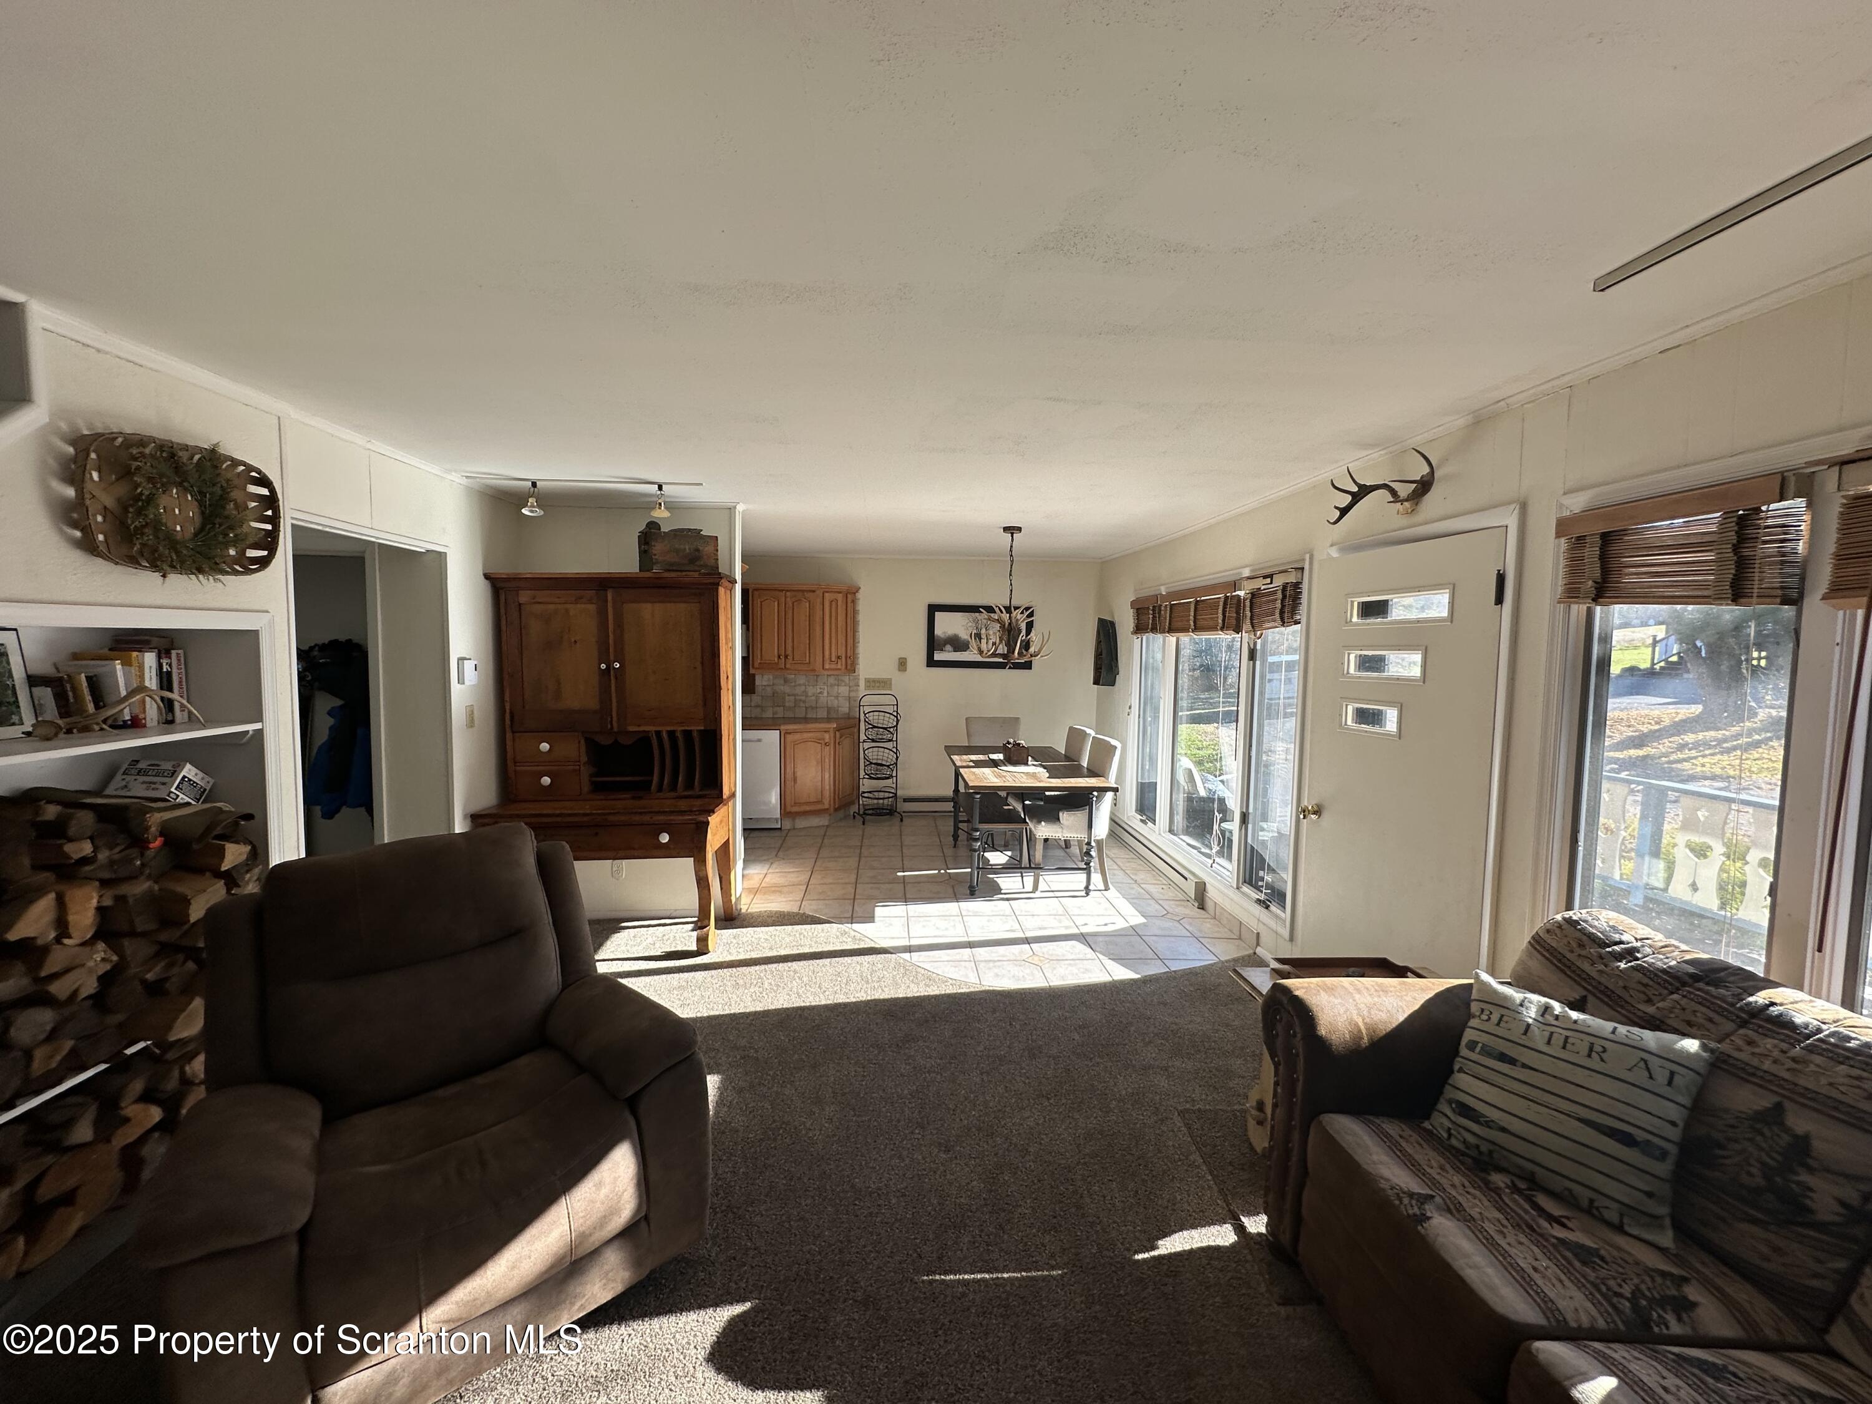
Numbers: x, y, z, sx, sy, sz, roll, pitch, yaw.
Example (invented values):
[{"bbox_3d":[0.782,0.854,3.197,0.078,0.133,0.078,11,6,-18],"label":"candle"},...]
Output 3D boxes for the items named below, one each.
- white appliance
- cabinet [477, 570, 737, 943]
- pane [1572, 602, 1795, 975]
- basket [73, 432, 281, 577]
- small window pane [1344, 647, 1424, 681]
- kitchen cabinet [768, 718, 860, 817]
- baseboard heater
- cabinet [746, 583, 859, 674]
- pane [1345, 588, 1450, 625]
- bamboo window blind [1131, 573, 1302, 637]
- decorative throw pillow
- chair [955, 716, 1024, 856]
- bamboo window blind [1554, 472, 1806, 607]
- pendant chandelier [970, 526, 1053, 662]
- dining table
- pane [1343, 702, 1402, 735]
[{"bbox_3d":[-1.639,0.651,6.724,0.606,0.884,0.606,0,4,-4],"label":"white appliance"},{"bbox_3d":[-1.730,0.310,4.061,1.182,1.939,0.525,0,4,-4],"label":"cabinet"},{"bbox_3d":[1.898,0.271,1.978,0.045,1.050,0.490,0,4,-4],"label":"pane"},{"bbox_3d":[-2.172,-0.548,2.170,0.136,0.353,0.616,0,4,-4],"label":"basket"},{"bbox_3d":[1.768,-0.148,2.992,0.035,0.112,0.424,0,4,-8],"label":"small window pane"},{"bbox_3d":[-1.022,0.609,6.814,0.697,0.879,0.626,0,4,-15],"label":"kitchen cabinet"},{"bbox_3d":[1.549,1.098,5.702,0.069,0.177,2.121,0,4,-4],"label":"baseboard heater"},{"bbox_3d":[-1.180,-0.662,6.860,0.960,0.780,0.340,0,4,-4],"label":"cabinet"},{"bbox_3d":[1.778,-0.365,2.923,0.035,0.107,0.536,0,4,-8],"label":"pane"},{"bbox_3d":[1.663,-0.580,4.894,0.085,0.280,2.440,0,4,-4],"label":"bamboo window blind"},{"bbox_3d":[1.435,0.886,1.734,0.140,0.410,0.435,39,-18,-33],"label":"decorative throw pillow"},{"bbox_3d":[0.494,0.648,6.440,0.500,0.980,0.620,0,4,-4],"label":"chair"},{"bbox_3d":[1.809,-0.368,1.897,0.086,0.288,0.596,0,4,-4],"label":"bamboo window blind"},{"bbox_3d":[0.512,-0.714,5.170,0.571,0.939,0.571,0,4,-4],"label":"pendant chandelier"},{"bbox_3d":[0.583,0.827,5.484,0.900,0.766,1.790,0,4,-4],"label":"dining table"},{"bbox_3d":[1.718,0.063,2.994,0.045,0.129,0.318,0,4,-10],"label":"pane"}]

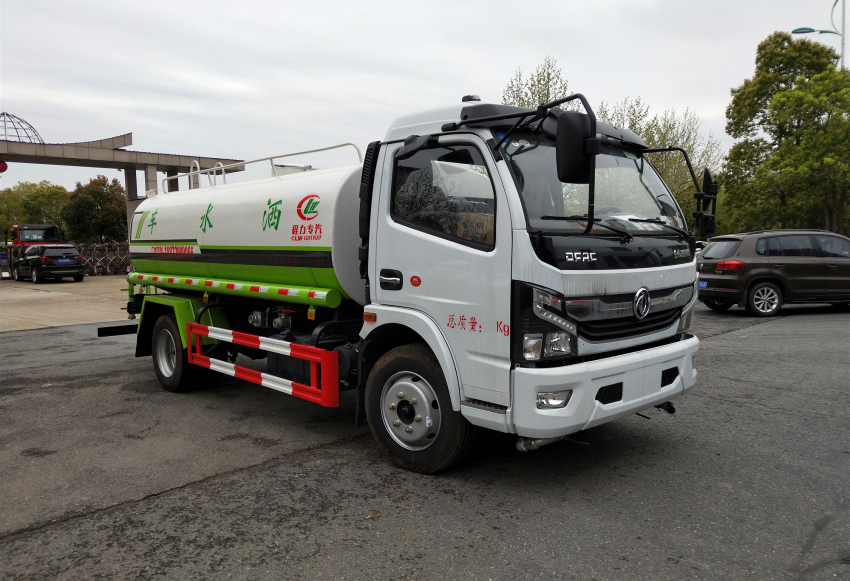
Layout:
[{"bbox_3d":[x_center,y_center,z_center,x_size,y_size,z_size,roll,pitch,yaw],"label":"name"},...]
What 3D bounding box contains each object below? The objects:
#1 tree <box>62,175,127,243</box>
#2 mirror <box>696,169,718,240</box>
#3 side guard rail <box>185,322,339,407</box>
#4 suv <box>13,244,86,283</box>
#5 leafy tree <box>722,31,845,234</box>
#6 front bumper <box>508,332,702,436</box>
[{"bbox_3d":[-23.620,-4.892,44.231,4.330,6.865,4.330,-2,4,-28],"label":"tree"},{"bbox_3d":[1.996,-0.612,4.345,0.140,0.490,0.190,2,4,25],"label":"mirror"},{"bbox_3d":[-1.338,0.517,4.751,0.123,0.366,2.128,-4,5,-44],"label":"side guard rail"},{"bbox_3d":[-18.503,-1.320,30.000,1.930,1.760,4.850,-4,5,-44],"label":"suv"},{"bbox_3d":[14.103,-5.220,24.333,4.442,9.918,4.442,2,4,30],"label":"leafy tree"},{"bbox_3d":[1.206,0.536,3.726,1.948,0.385,0.247,-4,5,-44],"label":"front bumper"}]

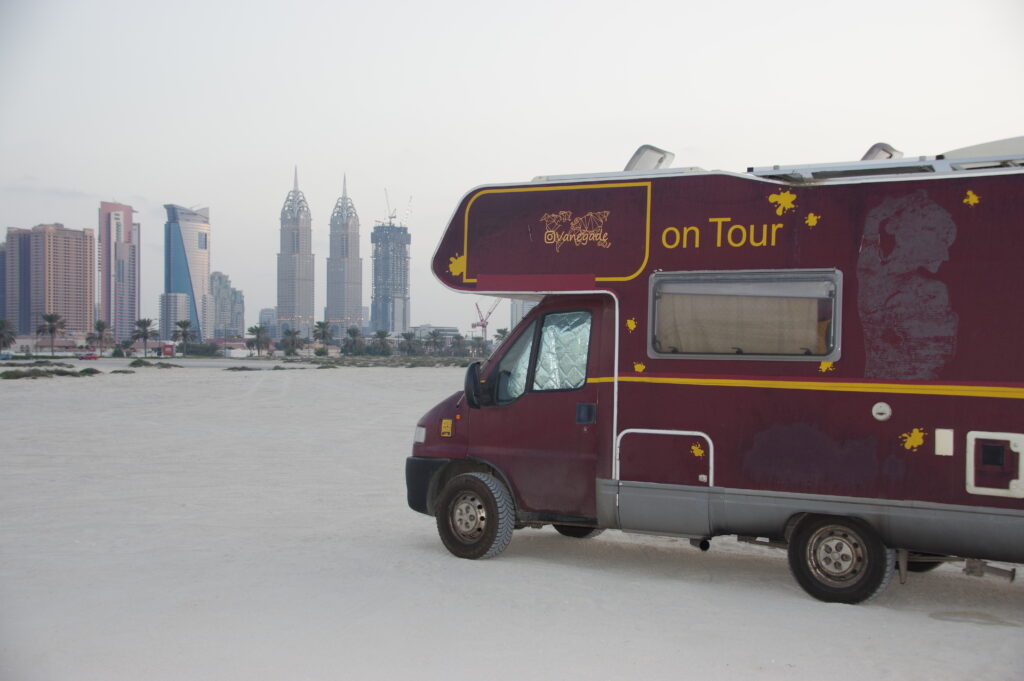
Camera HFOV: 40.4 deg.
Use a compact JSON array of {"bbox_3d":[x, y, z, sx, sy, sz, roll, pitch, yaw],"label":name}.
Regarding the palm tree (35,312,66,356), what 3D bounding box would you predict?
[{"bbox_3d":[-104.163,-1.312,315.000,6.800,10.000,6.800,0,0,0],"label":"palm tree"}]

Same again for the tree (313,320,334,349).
[{"bbox_3d":[-58.204,-1.004,430.000,6.800,10.340,6.800,0,0,0],"label":"tree"}]

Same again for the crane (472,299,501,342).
[{"bbox_3d":[-13.690,-16.028,930.000,25.000,44.000,5.000,0,0,0],"label":"crane"}]

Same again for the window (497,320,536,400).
[{"bbox_3d":[0.044,0.165,11.374,0.330,0.670,0.050,1,-8,34],"label":"window"}]

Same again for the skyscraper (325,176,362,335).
[{"bbox_3d":[-259.626,-126.548,2165.000,39.000,266.000,39.000,0,0,36],"label":"skyscraper"}]

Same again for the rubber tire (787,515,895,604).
[{"bbox_3d":[2.265,1.468,9.540,0.700,0.690,0.215,1,0,36],"label":"rubber tire"}]

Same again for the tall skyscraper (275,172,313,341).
[{"bbox_3d":[-322.620,-126.509,2080.000,39.000,266.000,39.000,0,0,36],"label":"tall skyscraper"}]

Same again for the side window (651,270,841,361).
[{"bbox_3d":[1.616,-0.171,9.820,1.490,0.630,0.050,1,0,36],"label":"side window"}]

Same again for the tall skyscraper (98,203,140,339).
[{"bbox_3d":[-456.010,-77.359,1620.000,28.000,166.000,42.000,0,0,36],"label":"tall skyscraper"}]

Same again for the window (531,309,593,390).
[{"bbox_3d":[0.402,0.087,11.149,0.510,0.660,0.050,1,-8,34],"label":"window"}]

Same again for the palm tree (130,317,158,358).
[{"bbox_3d":[-88.405,-0.577,335.000,6.600,9.430,6.600,0,0,0],"label":"palm tree"}]

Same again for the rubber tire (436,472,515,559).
[{"bbox_3d":[-0.305,1.445,11.420,0.700,0.700,0.215,1,0,43],"label":"rubber tire"}]

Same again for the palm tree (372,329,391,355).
[{"bbox_3d":[-46.855,0.449,500.000,6.400,9.510,6.400,0,0,0],"label":"palm tree"}]

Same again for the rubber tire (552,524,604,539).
[{"bbox_3d":[0.645,1.485,13.100,0.220,0.700,0.700,0,1,-44],"label":"rubber tire"}]

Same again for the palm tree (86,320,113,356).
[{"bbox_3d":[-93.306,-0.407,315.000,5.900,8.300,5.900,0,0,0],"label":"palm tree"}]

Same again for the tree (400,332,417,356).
[{"bbox_3d":[-27.499,0.611,370.000,4.800,6.600,4.800,0,0,0],"label":"tree"}]

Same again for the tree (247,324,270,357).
[{"bbox_3d":[-71.903,0.043,395.000,6.900,9.160,6.900,0,0,0],"label":"tree"}]

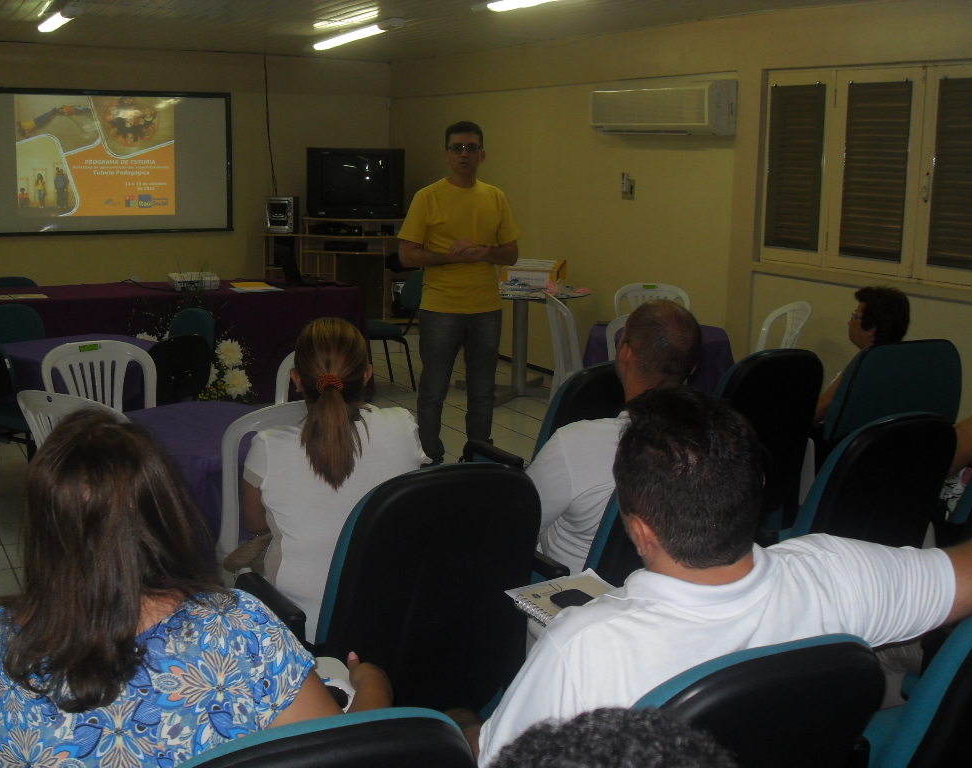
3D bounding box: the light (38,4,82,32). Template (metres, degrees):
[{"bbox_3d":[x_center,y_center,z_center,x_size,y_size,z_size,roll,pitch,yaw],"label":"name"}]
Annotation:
[{"bbox_3d":[-2.567,-2.198,7.128,0.150,0.090,1.200,-5,13,-29],"label":"light"}]

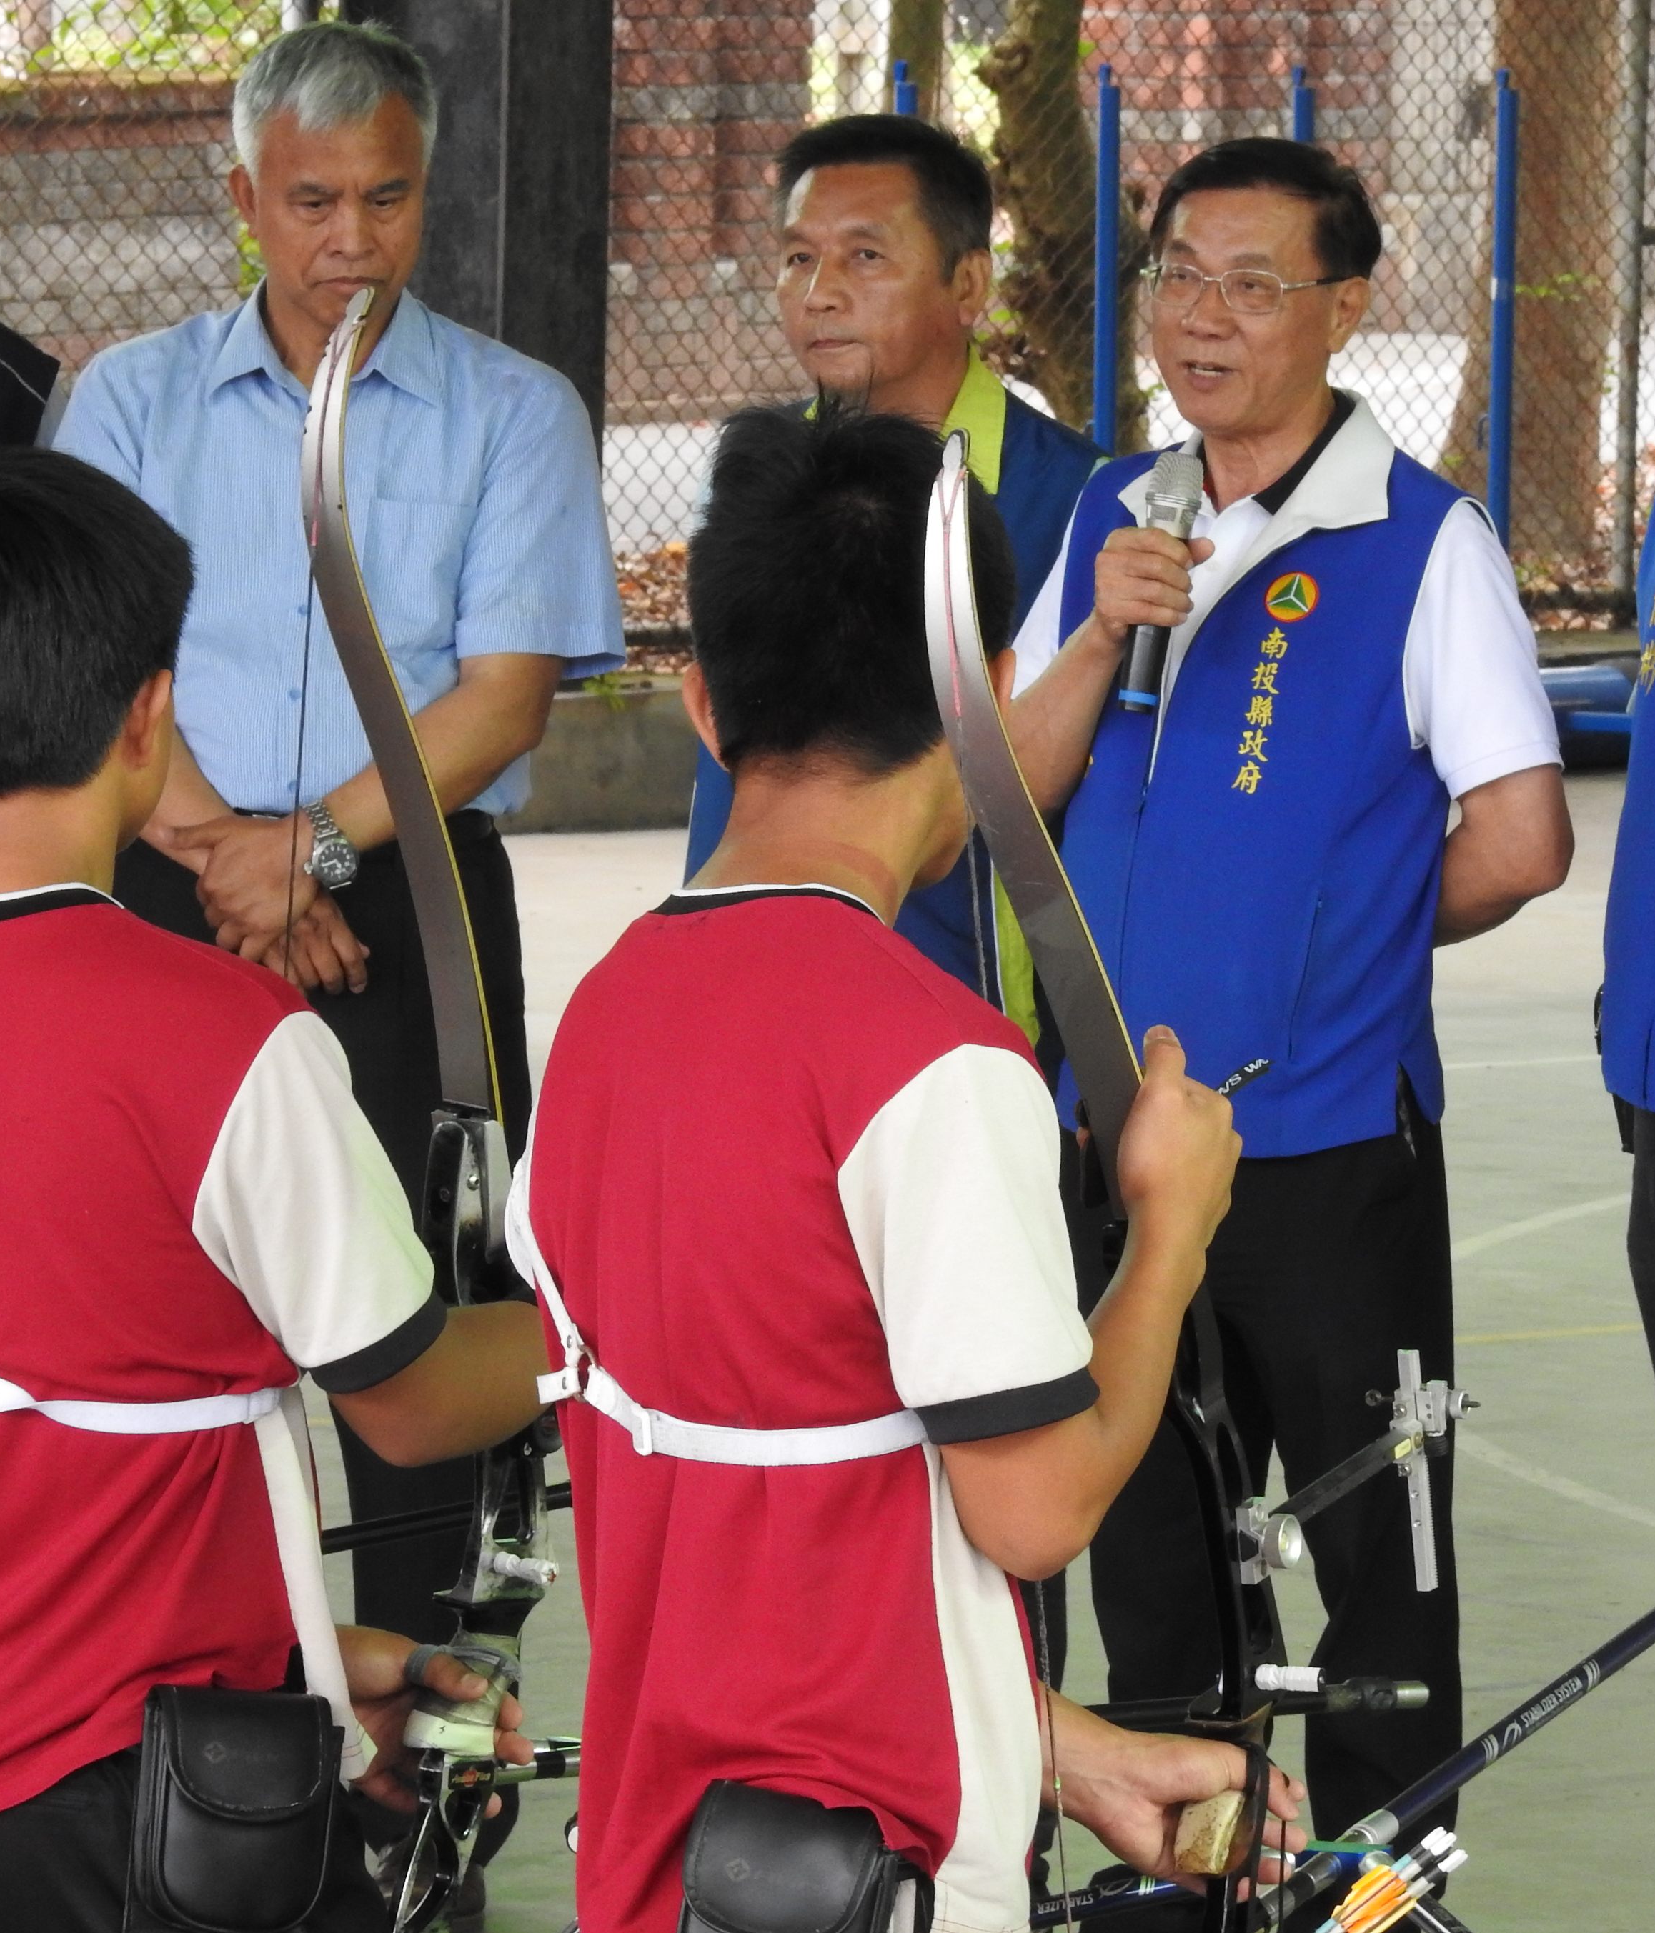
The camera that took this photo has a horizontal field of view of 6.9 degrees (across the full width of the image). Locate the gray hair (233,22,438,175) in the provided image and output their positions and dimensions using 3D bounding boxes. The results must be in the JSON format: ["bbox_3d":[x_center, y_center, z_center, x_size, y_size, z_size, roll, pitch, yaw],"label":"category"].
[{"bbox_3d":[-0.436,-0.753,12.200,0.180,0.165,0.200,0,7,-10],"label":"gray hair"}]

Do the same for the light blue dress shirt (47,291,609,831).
[{"bbox_3d":[-0.440,-0.370,12.250,0.520,0.490,0.270,2,7,8],"label":"light blue dress shirt"}]

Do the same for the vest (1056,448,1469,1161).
[{"bbox_3d":[0.383,-0.159,12.150,0.420,0.650,0.290,7,9,38],"label":"vest"}]

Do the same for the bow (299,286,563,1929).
[{"bbox_3d":[-0.259,0.405,7.900,0.100,1.620,0.260,9,11,30],"label":"bow"}]

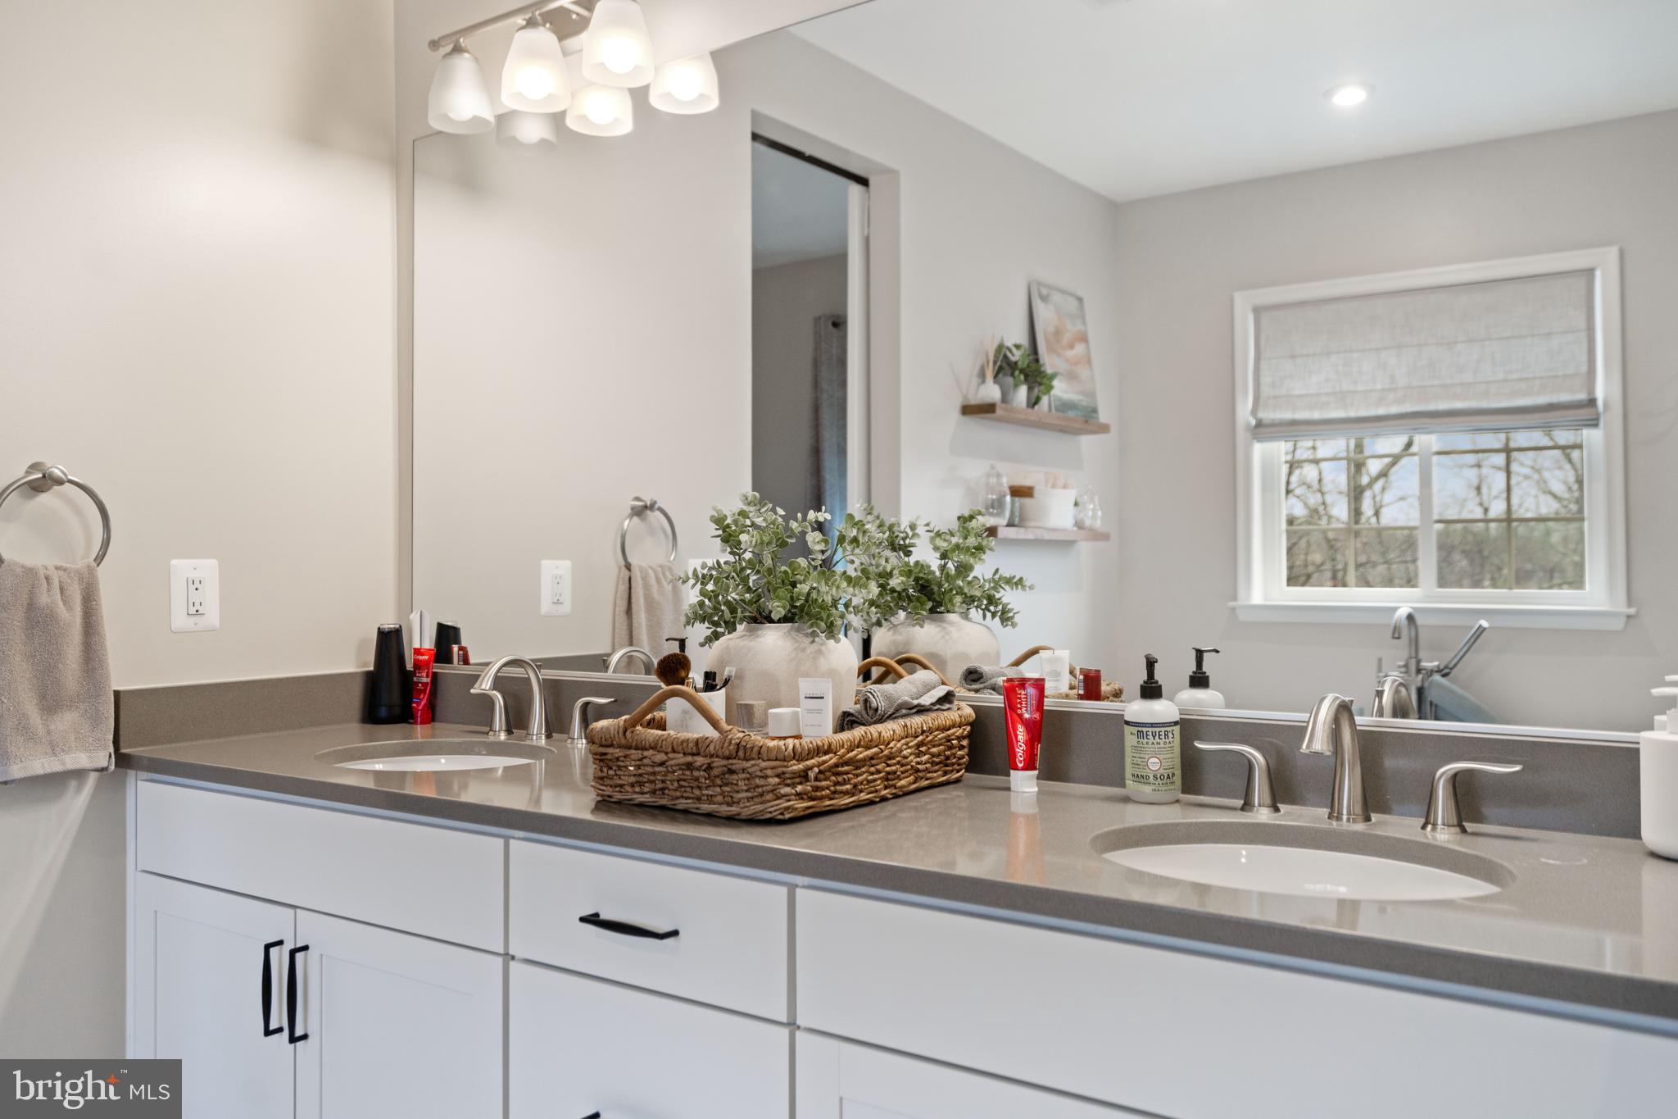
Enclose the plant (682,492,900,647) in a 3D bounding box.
[{"bbox_3d":[-0.077,0.019,1.853,0.300,0.225,0.290,0,0,34],"label":"plant"}]

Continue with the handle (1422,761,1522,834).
[{"bbox_3d":[0.709,0.268,1.462,0.105,0.081,0.047,-1,0,38],"label":"handle"}]

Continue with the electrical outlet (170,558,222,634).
[{"bbox_3d":[-1.111,0.061,2.251,0.009,0.123,0.082,-1,-1,35],"label":"electrical outlet"}]

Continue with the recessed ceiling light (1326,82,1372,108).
[{"bbox_3d":[1.696,-1.540,4.330,0.170,0.030,0.170,-1,0,35],"label":"recessed ceiling light"}]

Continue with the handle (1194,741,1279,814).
[{"bbox_3d":[0.494,0.269,1.620,0.105,0.081,0.047,0,0,30],"label":"handle"}]

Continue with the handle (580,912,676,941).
[{"bbox_3d":[-0.247,0.431,1.532,0.137,0.013,0.029,0,0,34],"label":"handle"}]

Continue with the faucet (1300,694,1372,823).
[{"bbox_3d":[0.569,0.234,1.499,0.048,0.149,0.173,-1,0,37],"label":"faucet"}]

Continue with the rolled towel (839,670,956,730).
[{"bbox_3d":[0.080,0.195,1.750,0.088,0.083,0.190,-1,-1,35],"label":"rolled towel"}]

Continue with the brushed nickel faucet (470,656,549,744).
[{"bbox_3d":[-0.561,0.238,2.248,0.050,0.148,0.165,-1,-1,35],"label":"brushed nickel faucet"}]

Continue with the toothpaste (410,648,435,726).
[{"bbox_3d":[-0.810,0.245,2.552,0.056,0.152,0.036,0,0,26],"label":"toothpaste"}]

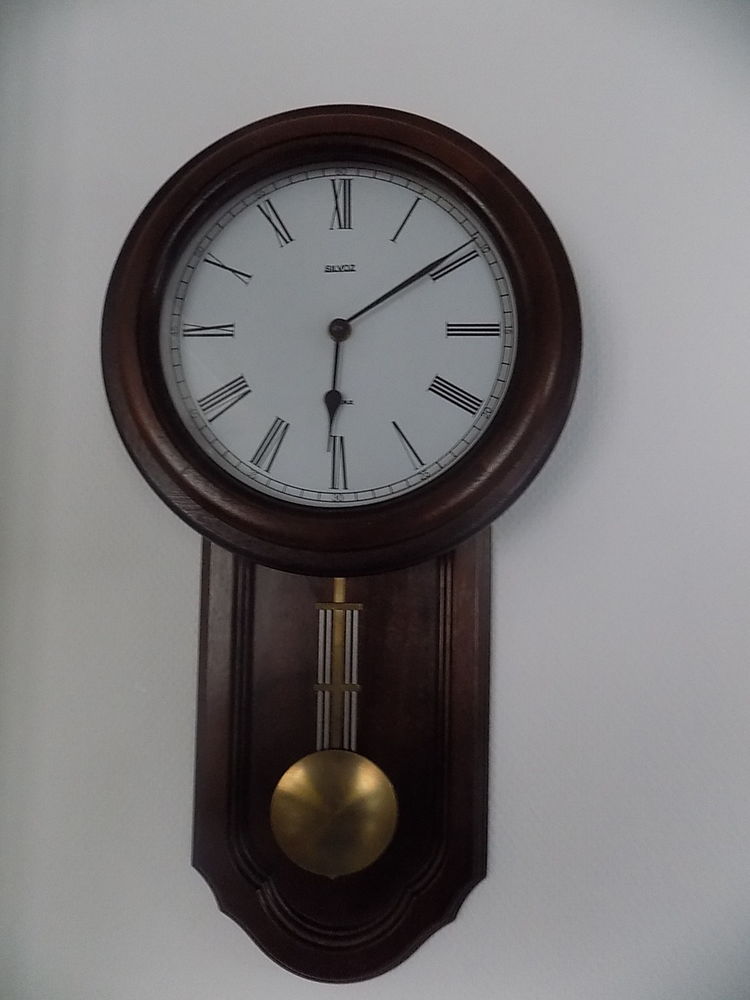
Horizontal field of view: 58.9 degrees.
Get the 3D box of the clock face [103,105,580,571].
[{"bbox_3d":[-0.022,-0.111,0.453,0.320,0.320,0.075,1,-5,2],"label":"clock face"}]

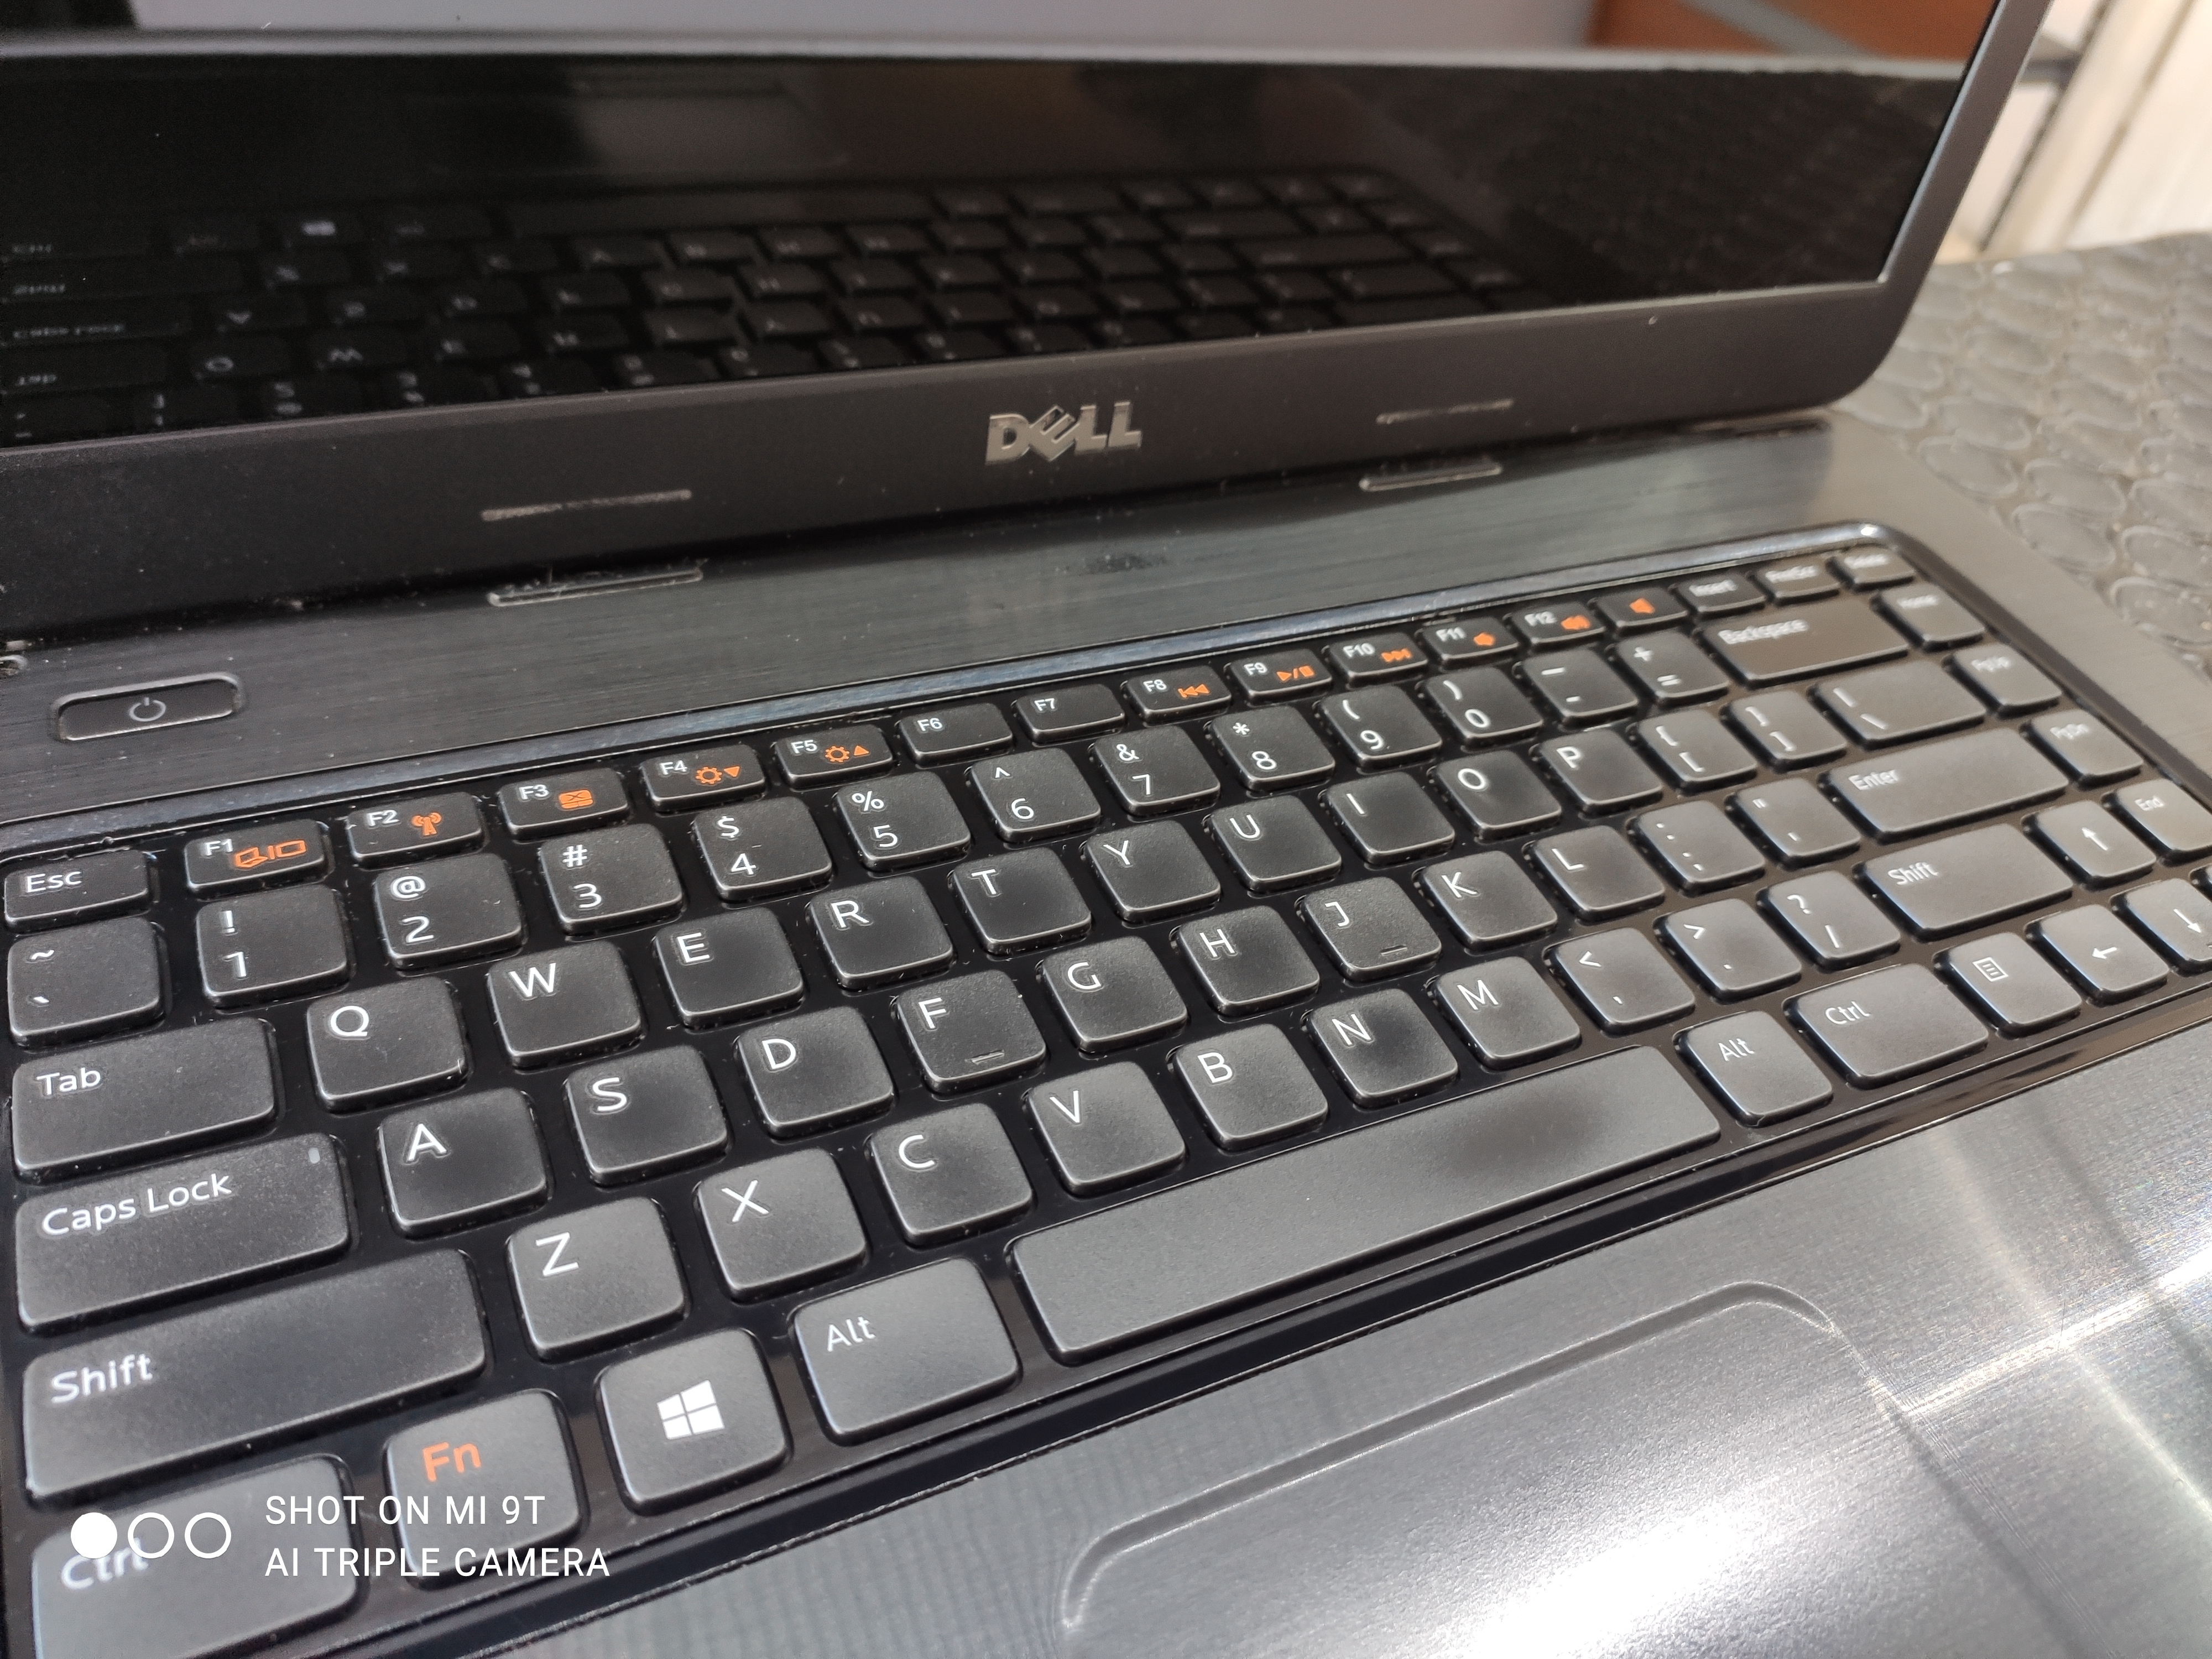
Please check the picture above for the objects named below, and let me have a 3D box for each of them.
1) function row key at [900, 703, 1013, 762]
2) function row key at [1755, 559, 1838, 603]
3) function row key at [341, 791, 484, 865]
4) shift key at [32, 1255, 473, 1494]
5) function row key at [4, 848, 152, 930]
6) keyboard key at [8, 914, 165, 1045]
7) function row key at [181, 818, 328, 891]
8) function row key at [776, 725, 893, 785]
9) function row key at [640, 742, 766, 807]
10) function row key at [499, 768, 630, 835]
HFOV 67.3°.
[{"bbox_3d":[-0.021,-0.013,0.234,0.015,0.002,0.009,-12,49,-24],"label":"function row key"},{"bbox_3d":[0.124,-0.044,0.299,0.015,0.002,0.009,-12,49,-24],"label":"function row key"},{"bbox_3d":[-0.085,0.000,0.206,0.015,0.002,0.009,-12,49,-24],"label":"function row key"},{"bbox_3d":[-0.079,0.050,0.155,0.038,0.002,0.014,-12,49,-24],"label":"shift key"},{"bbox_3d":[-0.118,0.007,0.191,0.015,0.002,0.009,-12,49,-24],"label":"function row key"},{"bbox_3d":[-0.112,0.017,0.182,0.015,0.002,0.014,-12,49,-24],"label":"keyboard key"},{"bbox_3d":[-0.101,0.003,0.198,0.015,0.002,0.009,-12,49,-24],"label":"function row key"},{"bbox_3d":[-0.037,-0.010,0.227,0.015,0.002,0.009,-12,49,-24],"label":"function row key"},{"bbox_3d":[-0.053,-0.007,0.220,0.015,0.002,0.009,-12,49,-24],"label":"function row key"},{"bbox_3d":[-0.069,-0.003,0.213,0.015,0.002,0.009,-12,49,-24],"label":"function row key"}]

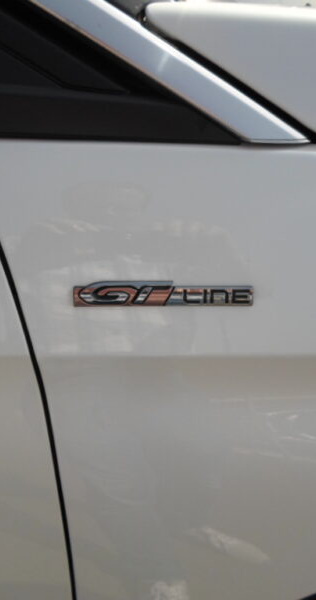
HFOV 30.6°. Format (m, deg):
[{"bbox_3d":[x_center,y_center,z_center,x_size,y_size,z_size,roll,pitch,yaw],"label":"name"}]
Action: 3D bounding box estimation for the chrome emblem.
[{"bbox_3d":[0.004,-0.005,0.472,0.146,0.021,0.004,-1,11,-3],"label":"chrome emblem"}]

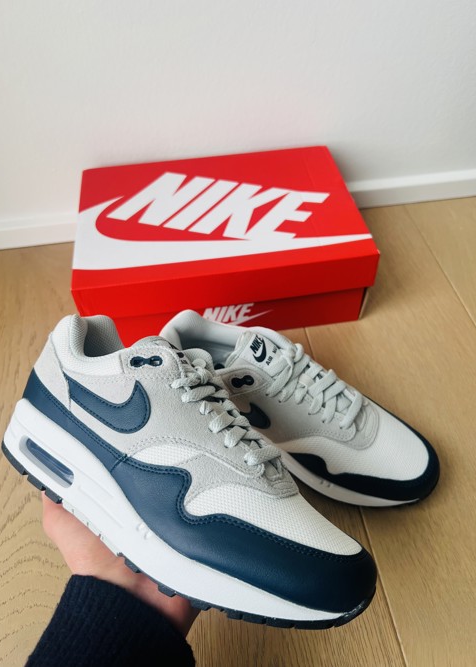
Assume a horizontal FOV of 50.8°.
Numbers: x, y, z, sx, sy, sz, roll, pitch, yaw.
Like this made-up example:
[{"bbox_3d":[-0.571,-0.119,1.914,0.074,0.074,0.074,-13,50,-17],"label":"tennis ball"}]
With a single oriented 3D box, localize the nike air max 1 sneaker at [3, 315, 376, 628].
[{"bbox_3d":[-0.036,0.077,0.350,0.293,0.108,0.126,16,84,26],"label":"nike air max 1 sneaker"}]

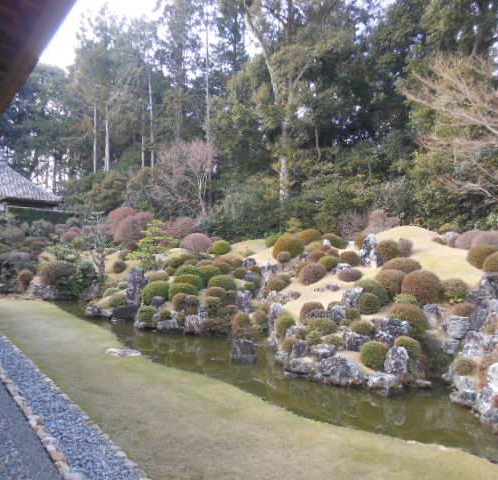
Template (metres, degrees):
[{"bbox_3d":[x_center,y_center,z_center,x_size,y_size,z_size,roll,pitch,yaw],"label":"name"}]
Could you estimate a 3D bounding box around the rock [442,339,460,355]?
[{"bbox_3d":[4.142,2.189,9.500,0.370,0.329,0.330,0,-1,24],"label":"rock"}]

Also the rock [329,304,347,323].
[{"bbox_3d":[1.791,1.471,9.250,0.354,0.360,0.301,0,0,11],"label":"rock"}]

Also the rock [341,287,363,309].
[{"bbox_3d":[2.195,1.230,9.800,0.455,0.445,0.341,0,0,13],"label":"rock"}]

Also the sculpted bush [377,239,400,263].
[{"bbox_3d":[4.195,0.323,13.900,0.648,0.707,0.648,0,-1,17],"label":"sculpted bush"}]

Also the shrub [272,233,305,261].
[{"bbox_3d":[1.299,0.263,15.200,1.049,0.822,1.049,0,0,5],"label":"shrub"}]

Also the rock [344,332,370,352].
[{"bbox_3d":[2.303,2.195,9.900,0.560,0.440,0.450,1,-2,14],"label":"rock"}]

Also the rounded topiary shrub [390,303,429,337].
[{"bbox_3d":[3.607,1.787,10.388,0.899,0.741,0.899,0,0,19],"label":"rounded topiary shrub"}]

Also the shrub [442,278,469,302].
[{"bbox_3d":[5.460,1.352,12.250,0.769,0.643,0.769,0,0,24],"label":"shrub"}]

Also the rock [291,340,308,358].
[{"bbox_3d":[1.049,2.275,9.604,0.332,0.374,0.294,0,0,6],"label":"rock"}]

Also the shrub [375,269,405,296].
[{"bbox_3d":[3.527,1.061,11.400,0.798,0.691,0.798,0,-1,17],"label":"shrub"}]

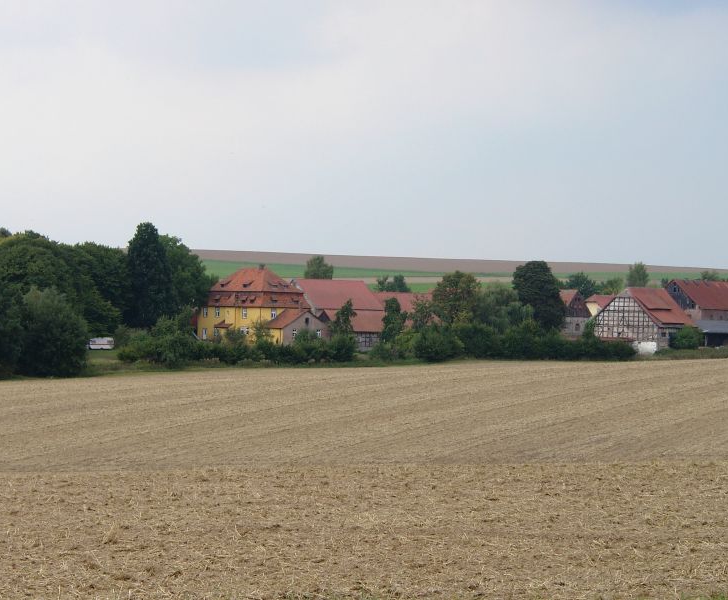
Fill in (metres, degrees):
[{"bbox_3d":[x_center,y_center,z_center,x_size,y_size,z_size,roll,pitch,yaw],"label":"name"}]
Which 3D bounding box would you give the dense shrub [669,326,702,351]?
[{"bbox_3d":[59.170,7.060,424.000,5.900,4.400,5.600,0,0,0],"label":"dense shrub"}]

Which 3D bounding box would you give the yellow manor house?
[{"bbox_3d":[-20.050,0.920,427.000,12.200,14.700,17.500,0,0,-42],"label":"yellow manor house"}]

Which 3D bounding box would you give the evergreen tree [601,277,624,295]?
[{"bbox_3d":[53.760,-0.320,500.000,5.200,9.500,4.900,0,0,0],"label":"evergreen tree"}]

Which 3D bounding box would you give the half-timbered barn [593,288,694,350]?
[{"bbox_3d":[52.620,3.600,432.000,14.300,11.500,14.000,0,0,35],"label":"half-timbered barn"}]

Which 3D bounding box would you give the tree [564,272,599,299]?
[{"bbox_3d":[46.110,-0.530,490.000,7.200,10.600,6.800,0,0,0],"label":"tree"}]

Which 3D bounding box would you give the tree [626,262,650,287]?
[{"bbox_3d":[61.760,-1.800,520.000,5.400,13.300,5.100,0,0,0],"label":"tree"}]

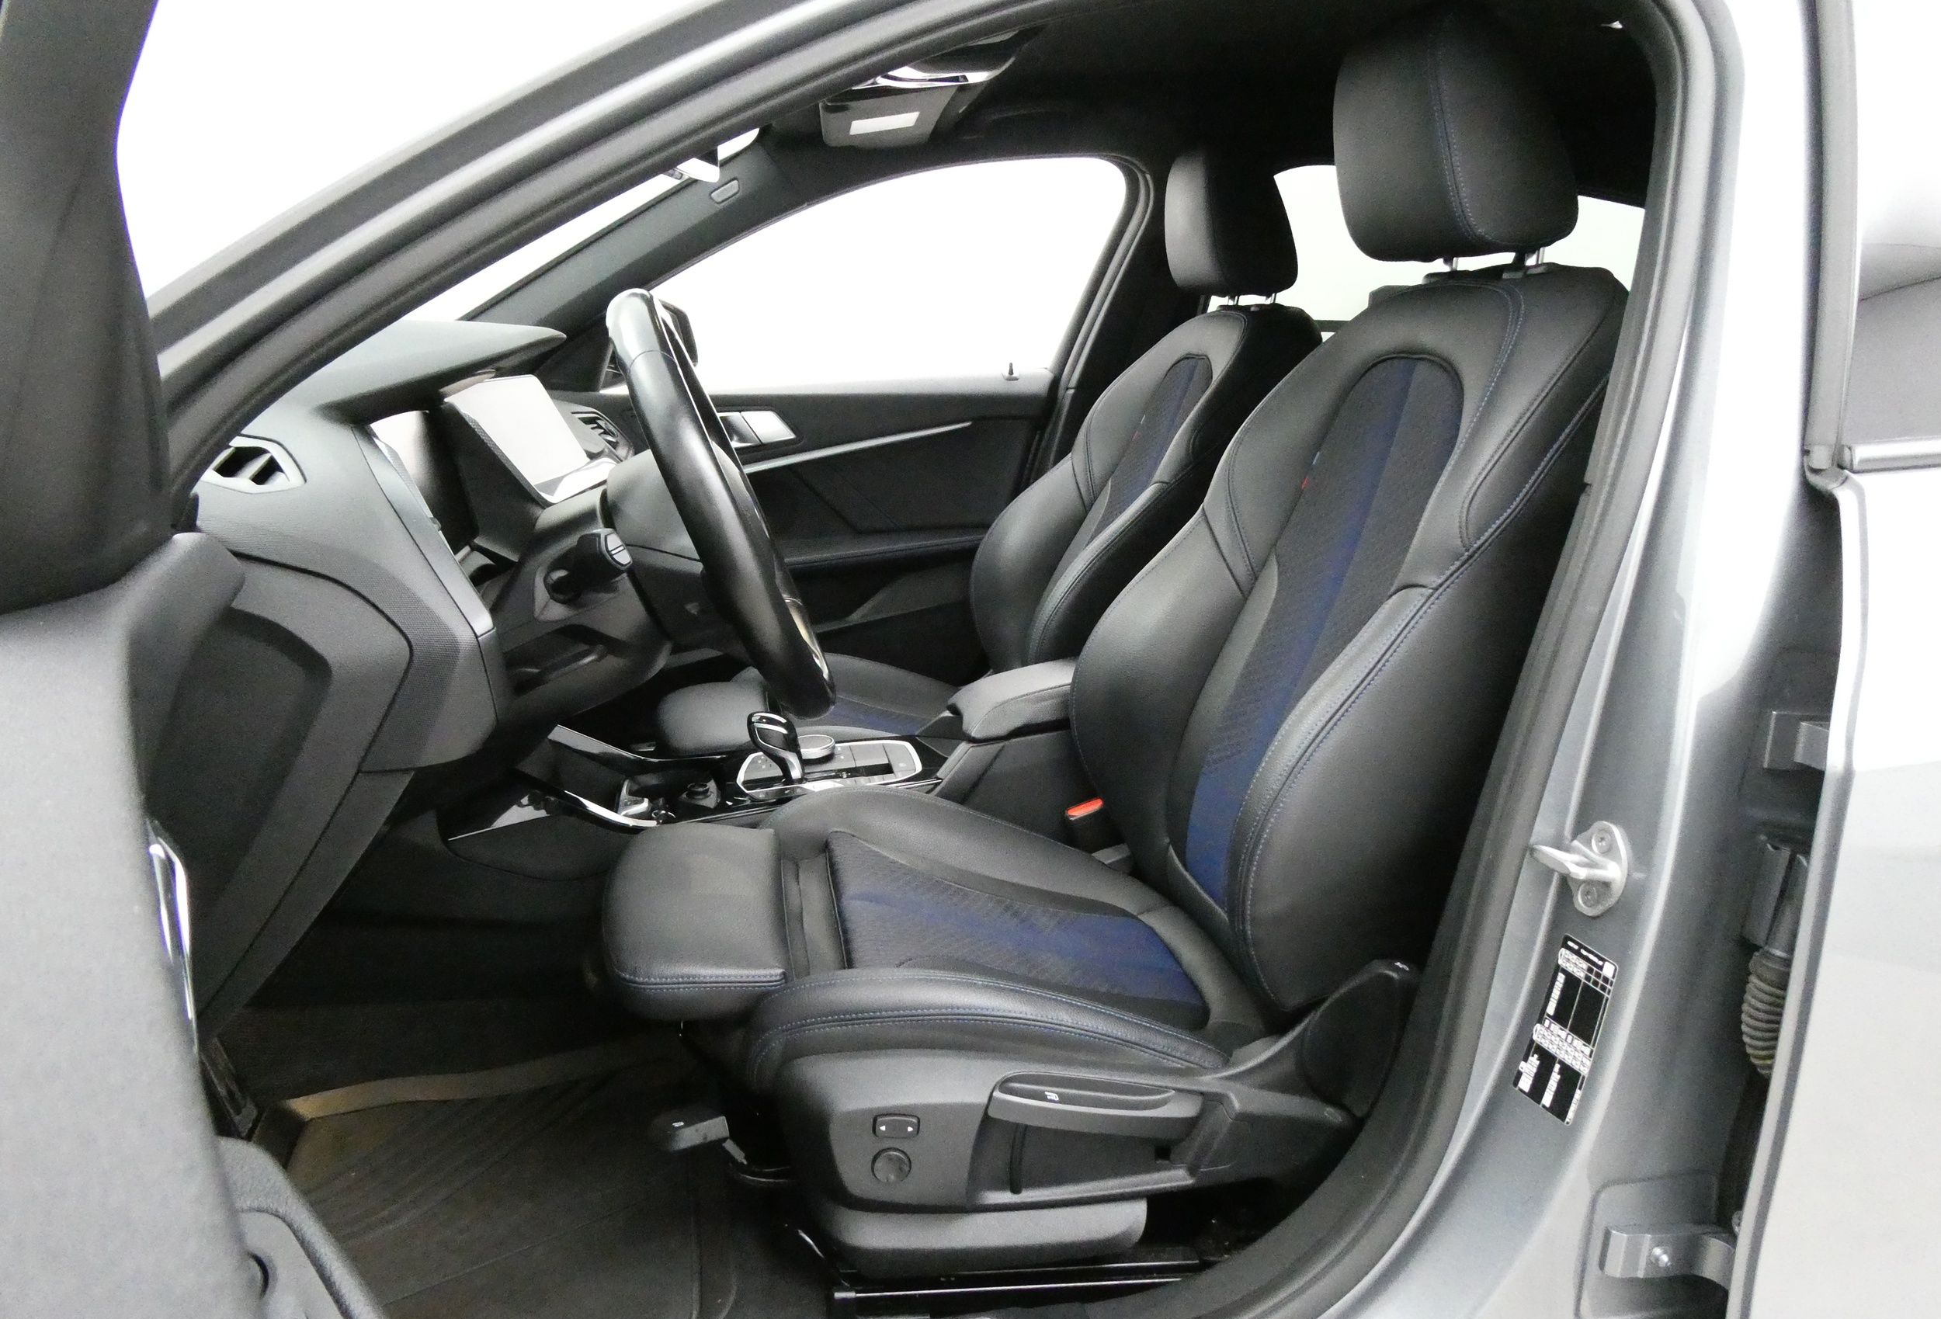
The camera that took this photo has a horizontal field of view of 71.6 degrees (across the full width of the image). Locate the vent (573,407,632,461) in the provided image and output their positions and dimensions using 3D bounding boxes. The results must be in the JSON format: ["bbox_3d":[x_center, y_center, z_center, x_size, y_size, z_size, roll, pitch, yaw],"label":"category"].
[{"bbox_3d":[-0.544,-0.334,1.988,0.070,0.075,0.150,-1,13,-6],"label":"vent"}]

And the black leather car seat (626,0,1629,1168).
[{"bbox_3d":[0.117,-0.065,1.154,0.870,0.940,0.540,-1,13,-6],"label":"black leather car seat"}]

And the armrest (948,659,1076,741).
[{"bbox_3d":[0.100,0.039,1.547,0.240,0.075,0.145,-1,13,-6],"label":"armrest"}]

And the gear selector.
[{"bbox_3d":[-0.216,0.098,1.494,0.064,0.088,0.048,-1,13,-6],"label":"gear selector"}]

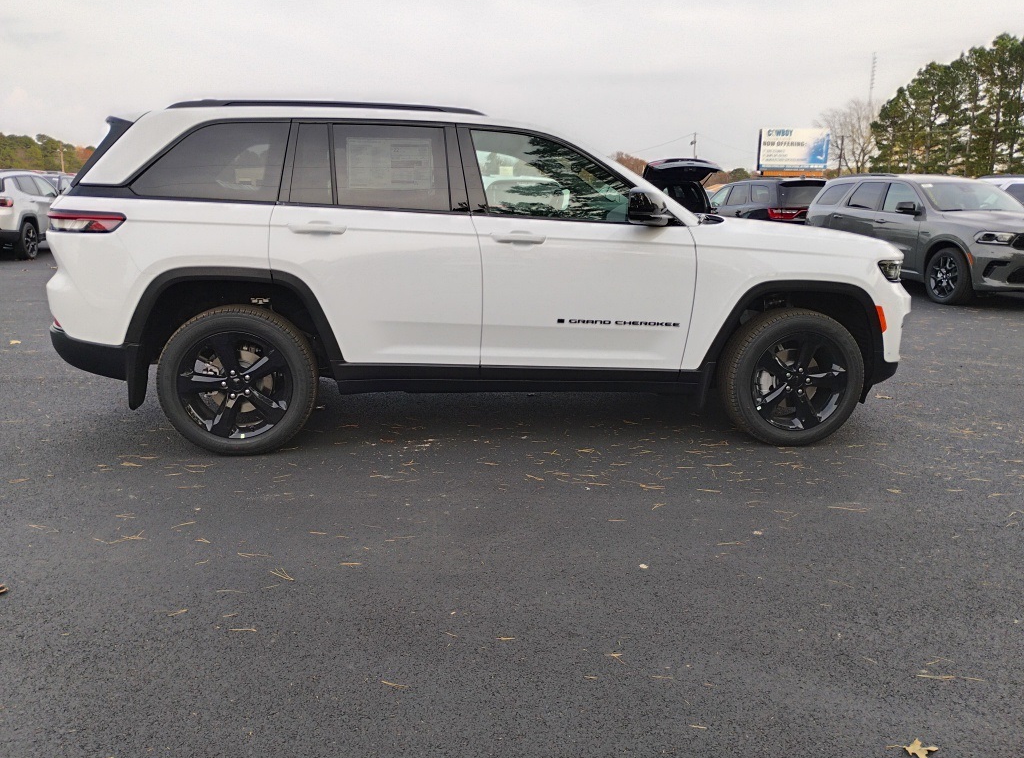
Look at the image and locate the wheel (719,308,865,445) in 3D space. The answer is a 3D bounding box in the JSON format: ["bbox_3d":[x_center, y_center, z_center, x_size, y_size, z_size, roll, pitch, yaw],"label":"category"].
[{"bbox_3d":[1.551,-0.017,4.612,0.765,0.765,0.265,0,12,-7],"label":"wheel"}]

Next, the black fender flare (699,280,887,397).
[{"bbox_3d":[1.506,-0.228,4.495,1.020,0.620,0.150,0,12,-7],"label":"black fender flare"}]

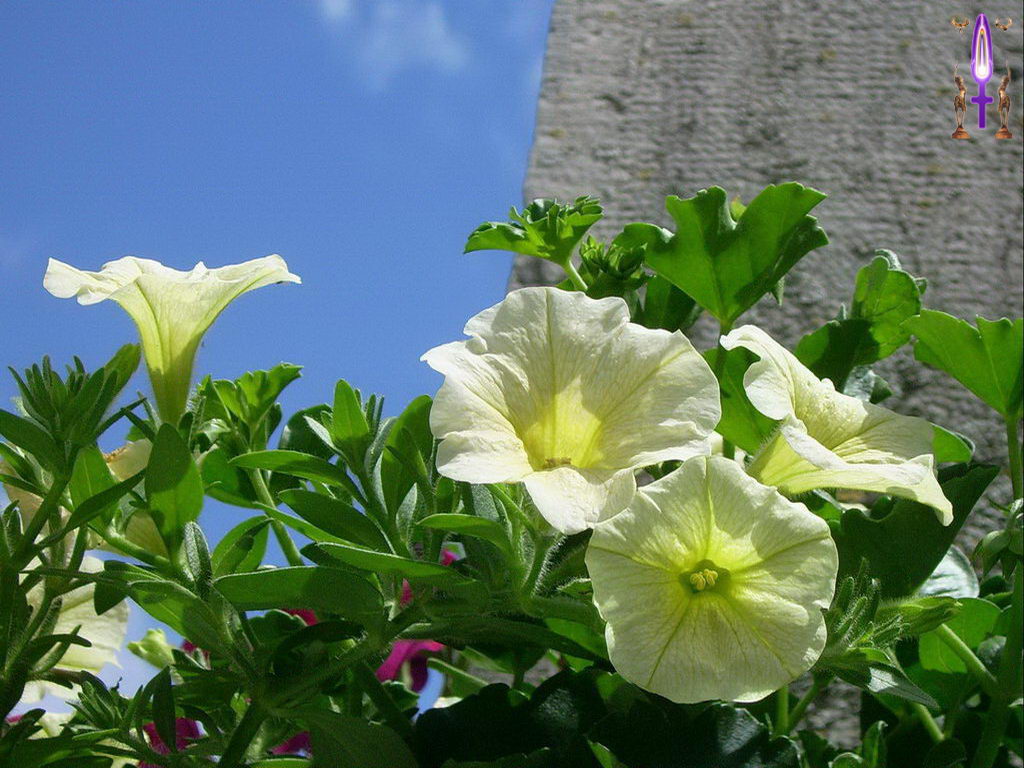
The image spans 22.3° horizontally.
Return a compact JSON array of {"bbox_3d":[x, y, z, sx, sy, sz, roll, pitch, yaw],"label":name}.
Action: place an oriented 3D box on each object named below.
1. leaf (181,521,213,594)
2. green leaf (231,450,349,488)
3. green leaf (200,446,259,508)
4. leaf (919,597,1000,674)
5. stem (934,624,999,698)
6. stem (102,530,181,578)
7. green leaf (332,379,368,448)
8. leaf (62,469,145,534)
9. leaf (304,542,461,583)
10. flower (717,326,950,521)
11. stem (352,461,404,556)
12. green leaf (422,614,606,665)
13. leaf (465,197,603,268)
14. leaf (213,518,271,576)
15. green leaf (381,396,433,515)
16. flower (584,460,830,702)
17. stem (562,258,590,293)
[{"bbox_3d":[-0.082,0.045,0.680,0.007,0.020,0.006,-9,0,17],"label":"leaf"},{"bbox_3d":[-0.056,0.023,0.670,0.036,0.008,0.014,13,-34,-12],"label":"green leaf"},{"bbox_3d":[-0.079,0.026,0.725,0.018,0.018,0.006,4,-15,7],"label":"green leaf"},{"bbox_3d":[0.125,0.070,0.725,0.023,0.022,0.009,0,-18,0],"label":"leaf"},{"bbox_3d":[0.128,0.078,0.735,0.004,0.026,0.004,-41,-6,0],"label":"stem"},{"bbox_3d":[-0.100,0.046,0.700,0.026,0.004,0.004,33,0,3],"label":"stem"},{"bbox_3d":[-0.043,0.008,0.700,0.011,0.018,0.005,-2,-15,-3],"label":"green leaf"},{"bbox_3d":[-0.107,0.031,0.685,0.028,0.005,0.010,-39,-22,0],"label":"leaf"},{"bbox_3d":[-0.033,0.047,0.680,0.041,0.005,0.012,10,-22,-3],"label":"leaf"},{"bbox_3d":[0.081,0.015,0.680,0.062,0.063,0.042,22,-57,-40],"label":"flower"},{"bbox_3d":[-0.036,0.033,0.690,0.004,0.026,0.004,-26,-6,3],"label":"stem"},{"bbox_3d":[0.001,0.066,0.670,0.049,0.009,0.016,12,-20,0],"label":"green leaf"},{"bbox_3d":[0.006,-0.042,0.720,0.038,0.018,0.024,-4,-21,18],"label":"leaf"},{"bbox_3d":[-0.072,0.043,0.690,0.025,0.007,0.013,-47,-46,12],"label":"leaf"},{"bbox_3d":[-0.028,0.019,0.695,0.013,0.032,0.009,11,-3,17],"label":"green leaf"},{"bbox_3d":[0.053,0.052,0.688,0.066,0.065,0.042,3,-3,2],"label":"flower"},{"bbox_3d":[0.017,-0.030,0.720,0.003,0.012,0.003,-40,-3,0],"label":"stem"}]

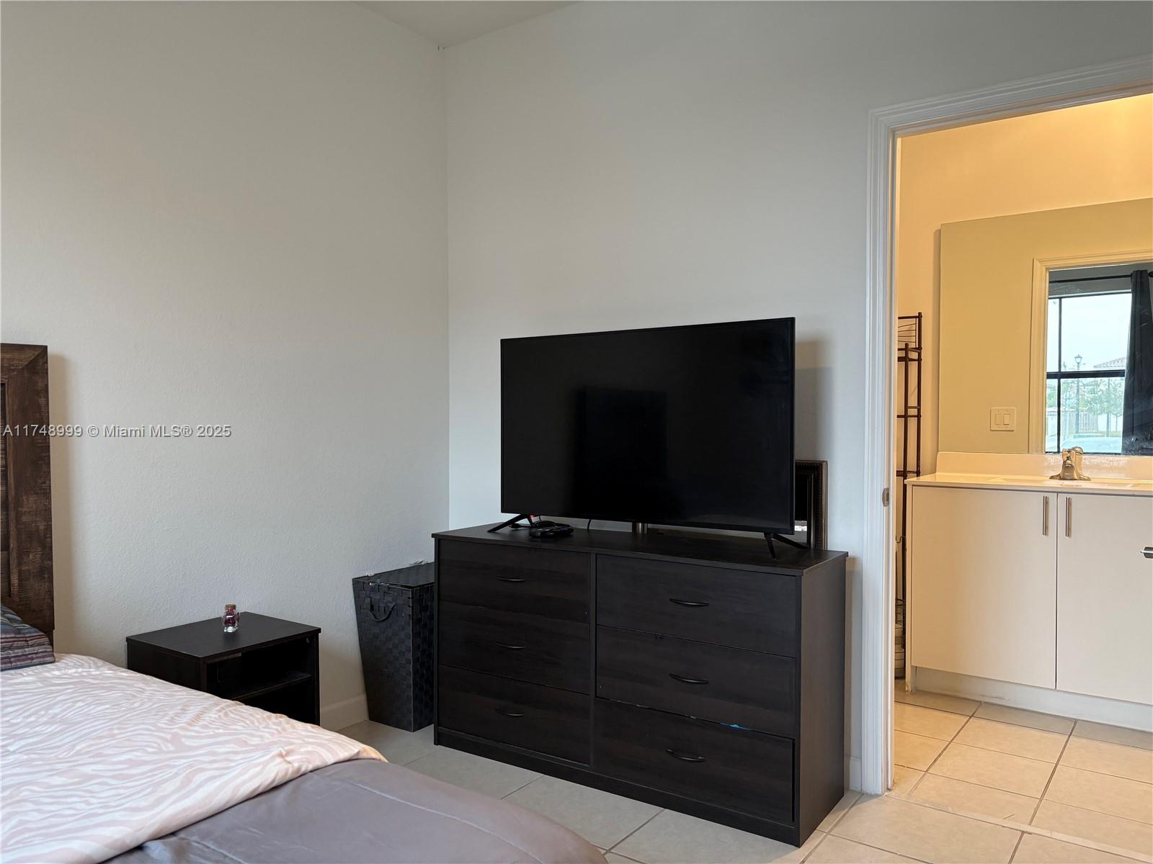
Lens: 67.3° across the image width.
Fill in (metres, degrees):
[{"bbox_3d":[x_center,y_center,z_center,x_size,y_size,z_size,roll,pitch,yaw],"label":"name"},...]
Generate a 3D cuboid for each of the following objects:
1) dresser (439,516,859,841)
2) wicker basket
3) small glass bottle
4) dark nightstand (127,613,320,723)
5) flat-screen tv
[{"bbox_3d":[0.160,0.745,2.881,1.354,0.758,0.402,1,1,34],"label":"dresser"},{"bbox_3d":[-0.588,0.835,3.401,0.323,0.555,0.455,1,1,36],"label":"wicker basket"},{"bbox_3d":[-1.054,0.563,2.637,0.049,0.087,0.049,1,1,34],"label":"small glass bottle"},{"bbox_3d":[-1.058,0.867,2.621,0.381,0.521,0.393,1,1,34],"label":"dark nightstand"},{"bbox_3d":[0.209,-0.021,2.934,1.121,0.648,0.080,1,1,34],"label":"flat-screen tv"}]

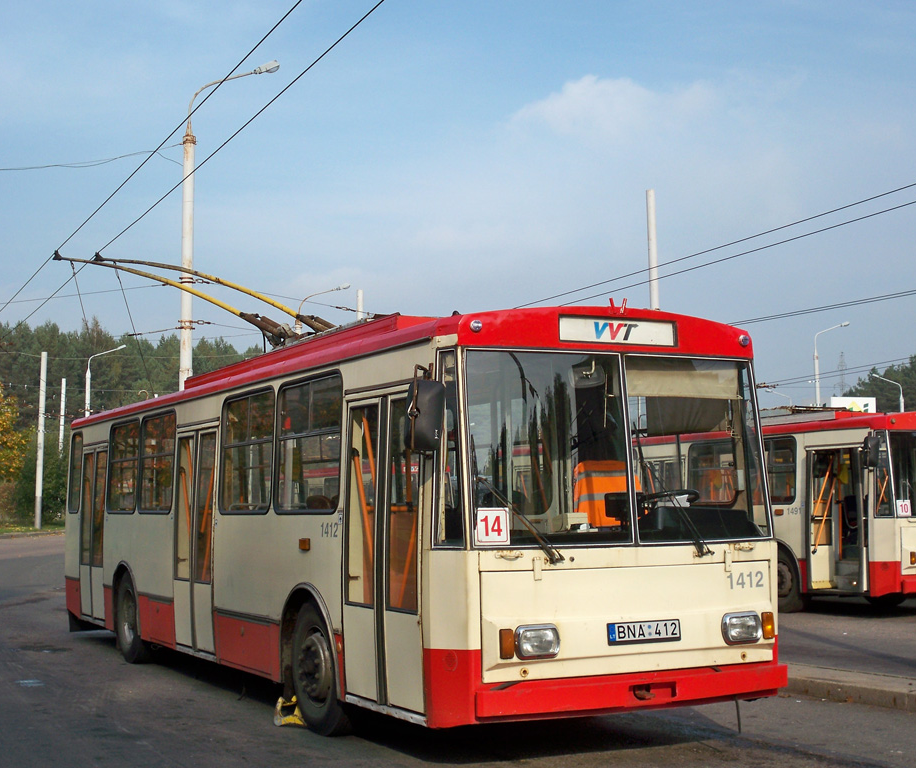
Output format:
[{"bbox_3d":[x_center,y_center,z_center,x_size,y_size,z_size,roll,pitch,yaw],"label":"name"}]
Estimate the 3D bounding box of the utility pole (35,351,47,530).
[{"bbox_3d":[-19.830,2.715,62.000,0.300,8.435,0.300,-1,-5,0],"label":"utility pole"}]

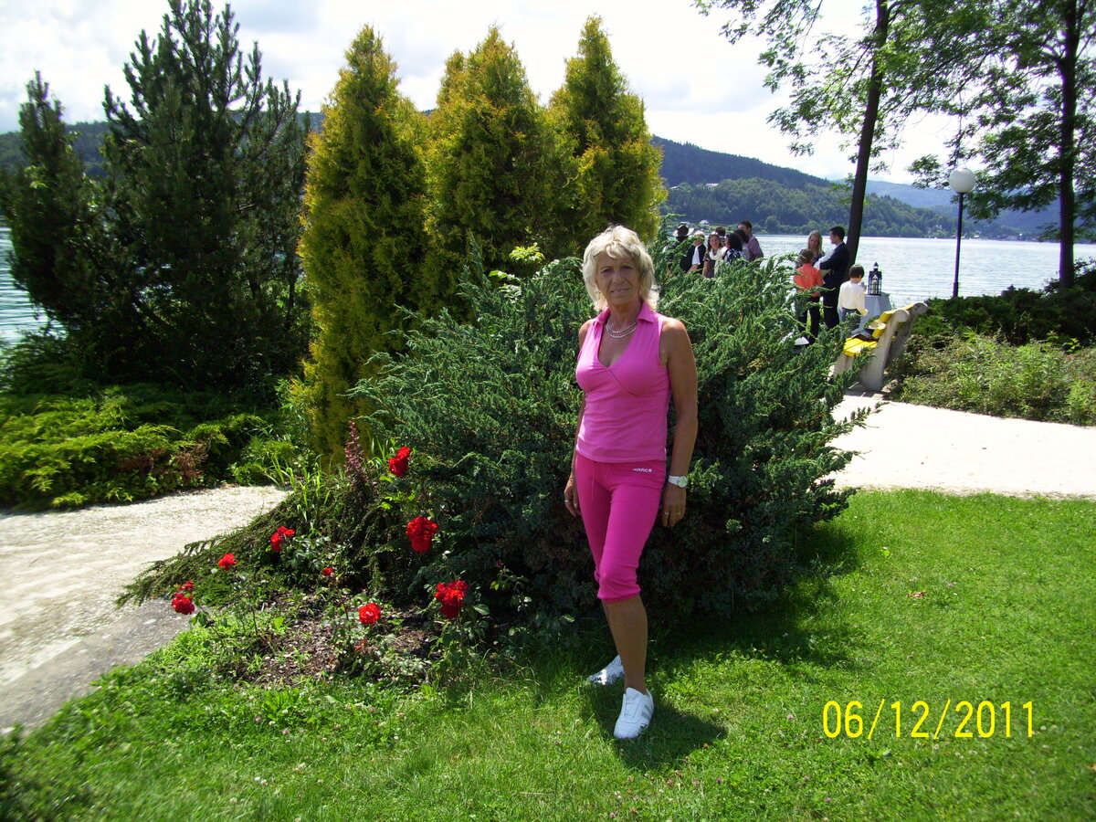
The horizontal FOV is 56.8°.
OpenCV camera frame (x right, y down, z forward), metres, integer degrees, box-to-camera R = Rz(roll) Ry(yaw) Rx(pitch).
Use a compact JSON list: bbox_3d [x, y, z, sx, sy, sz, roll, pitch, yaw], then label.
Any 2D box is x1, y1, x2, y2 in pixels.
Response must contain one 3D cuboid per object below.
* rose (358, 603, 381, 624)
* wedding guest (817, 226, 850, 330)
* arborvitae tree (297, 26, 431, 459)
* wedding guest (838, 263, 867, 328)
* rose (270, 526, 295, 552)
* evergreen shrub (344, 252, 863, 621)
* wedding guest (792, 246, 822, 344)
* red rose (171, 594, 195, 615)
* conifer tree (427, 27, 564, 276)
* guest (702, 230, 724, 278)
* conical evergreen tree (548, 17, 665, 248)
[{"bbox_3d":[-0.656,0.750,3.739,0.080,0.075,0.080,1,10,0],"label":"rose"},{"bbox_3d":[4.223,-1.863,15.096,0.420,1.770,0.500,3,10,11],"label":"wedding guest"},{"bbox_3d":[-1.233,-1.071,6.871,0.900,2.930,0.900,1,10,0],"label":"arborvitae tree"},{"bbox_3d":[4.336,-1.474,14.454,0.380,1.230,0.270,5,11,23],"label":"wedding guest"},{"bbox_3d":[-1.157,0.559,4.417,0.100,0.105,0.095,1,10,0],"label":"rose"},{"bbox_3d":[0.311,-0.064,5.218,2.600,1.560,2.200,1,10,0],"label":"evergreen shrub"},{"bbox_3d":[3.752,-1.620,14.633,0.430,1.440,0.270,2,10,6],"label":"wedding guest"},{"bbox_3d":[-1.394,0.738,3.870,0.088,0.075,0.085,1,10,0],"label":"red rose"},{"bbox_3d":[-0.374,-1.146,7.211,0.970,2.980,0.970,1,10,0],"label":"conifer tree"},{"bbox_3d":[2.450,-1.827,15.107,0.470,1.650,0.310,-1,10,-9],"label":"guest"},{"bbox_3d":[0.375,-1.240,7.396,0.970,3.120,0.970,1,10,0],"label":"conical evergreen tree"}]

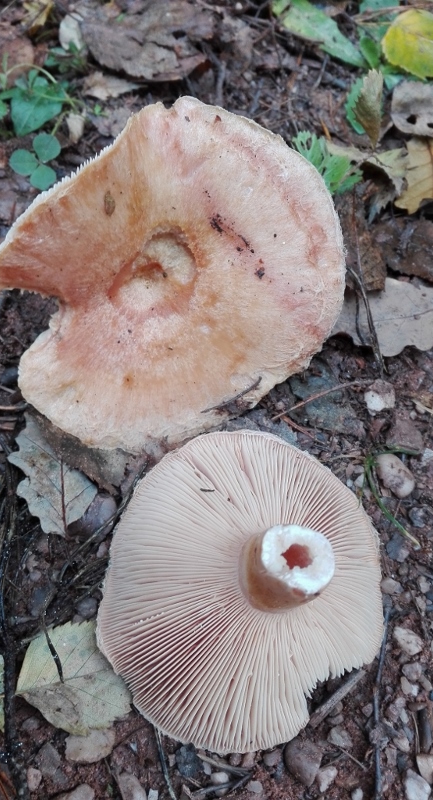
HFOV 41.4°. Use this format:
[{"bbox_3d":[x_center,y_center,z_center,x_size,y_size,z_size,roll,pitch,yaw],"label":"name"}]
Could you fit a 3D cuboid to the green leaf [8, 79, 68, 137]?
[{"bbox_3d":[-0.118,-0.185,0.367,0.032,0.010,0.047,12,68,5],"label":"green leaf"}]

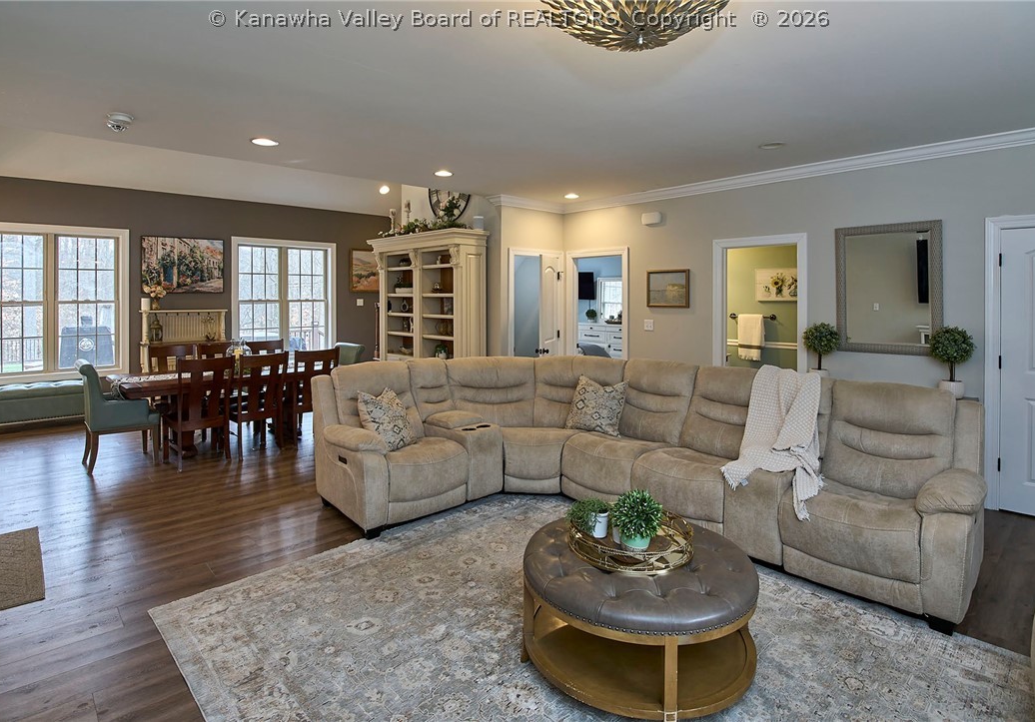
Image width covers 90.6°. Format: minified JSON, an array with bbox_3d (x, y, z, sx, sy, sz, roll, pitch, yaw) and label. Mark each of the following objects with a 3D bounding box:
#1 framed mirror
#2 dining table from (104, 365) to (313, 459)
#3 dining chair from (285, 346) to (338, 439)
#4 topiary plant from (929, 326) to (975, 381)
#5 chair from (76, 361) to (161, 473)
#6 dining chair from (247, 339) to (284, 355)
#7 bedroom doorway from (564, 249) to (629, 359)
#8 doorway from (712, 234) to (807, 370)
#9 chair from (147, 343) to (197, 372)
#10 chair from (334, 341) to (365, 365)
[{"bbox_3d":[2.983,-0.576,4.131,0.738,1.035,0.051,4,6,43],"label":"framed mirror"},{"bbox_3d":[-3.198,0.498,5.832,2.204,0.789,0.974,-4,6,-41],"label":"dining table"},{"bbox_3d":[-2.250,0.365,5.580,0.460,1.010,0.520,-5,7,-43],"label":"dining chair"},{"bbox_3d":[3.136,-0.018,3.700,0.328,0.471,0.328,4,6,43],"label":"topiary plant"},{"bbox_3d":[-3.770,0.472,4.810,0.640,0.990,0.580,-4,7,-40],"label":"chair"},{"bbox_3d":[-3.177,0.277,6.560,0.471,1.045,0.533,-4,6,-41],"label":"dining chair"},{"bbox_3d":[1.000,-0.277,6.270,0.930,2.120,0.150,5,7,44],"label":"bedroom doorway"},{"bbox_3d":[2.300,-0.106,4.910,0.881,2.163,0.154,4,6,43],"label":"doorway"},{"bbox_3d":[-3.770,0.353,5.680,0.460,1.010,0.520,-5,7,-43],"label":"chair"},{"bbox_3d":[-2.200,0.315,6.060,0.640,0.990,0.580,-4,7,-40],"label":"chair"}]

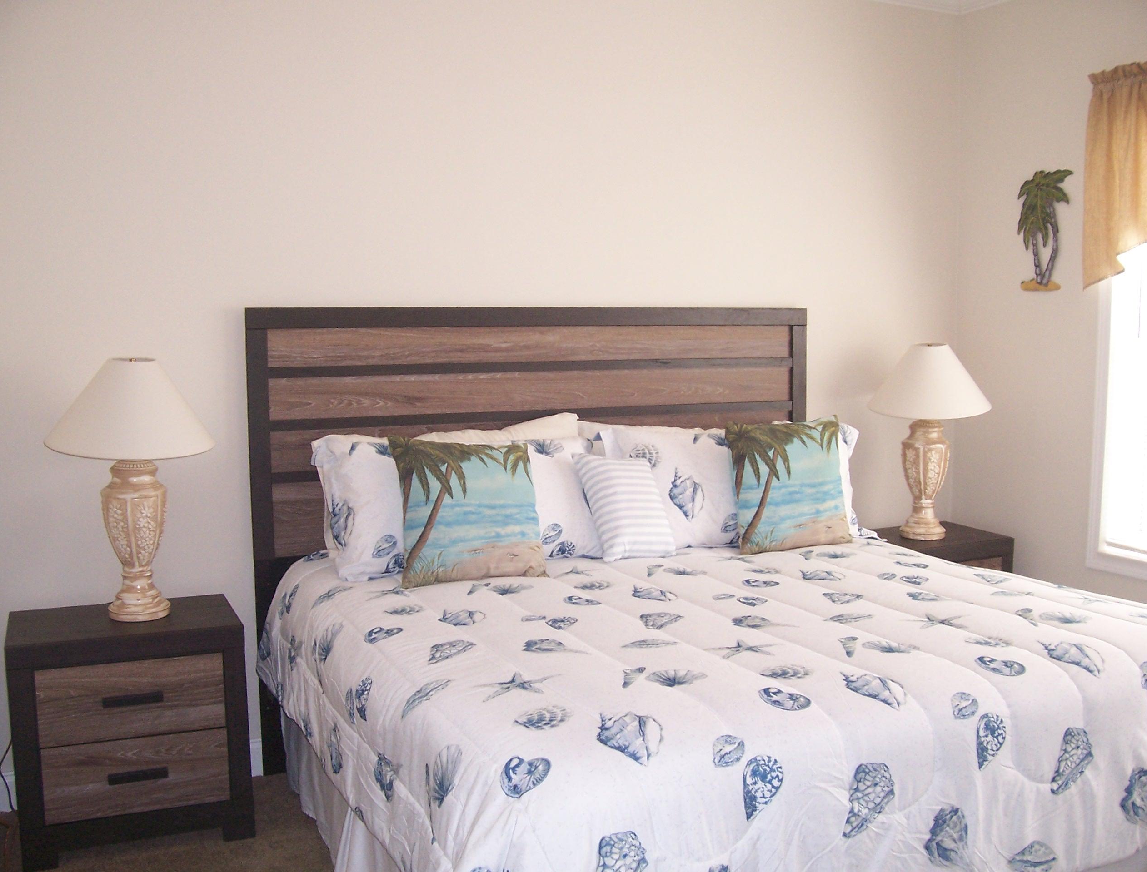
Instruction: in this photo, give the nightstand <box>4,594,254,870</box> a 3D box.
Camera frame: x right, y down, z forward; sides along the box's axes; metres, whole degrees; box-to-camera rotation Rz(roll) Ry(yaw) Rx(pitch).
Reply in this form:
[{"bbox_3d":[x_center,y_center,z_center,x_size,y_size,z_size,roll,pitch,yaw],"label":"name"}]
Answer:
[{"bbox_3d":[-1.222,0.793,3.145,0.611,0.611,0.400,-3,6,-25],"label":"nightstand"}]

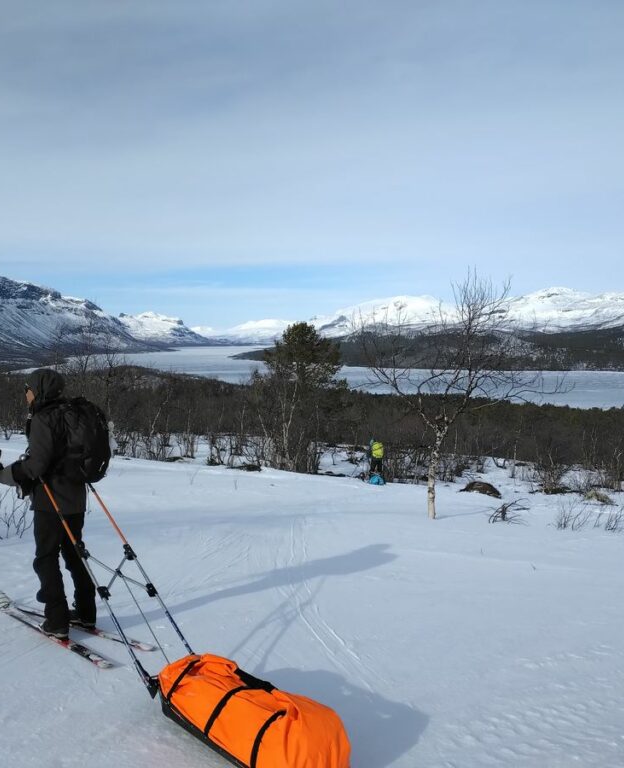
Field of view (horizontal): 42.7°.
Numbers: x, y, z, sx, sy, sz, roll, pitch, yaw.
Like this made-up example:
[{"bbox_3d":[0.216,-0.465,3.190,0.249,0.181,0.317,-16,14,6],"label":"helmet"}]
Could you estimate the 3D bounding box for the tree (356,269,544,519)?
[{"bbox_3d":[2.486,0.199,14.336,3.300,4.444,3.100,0,3,0],"label":"tree"}]

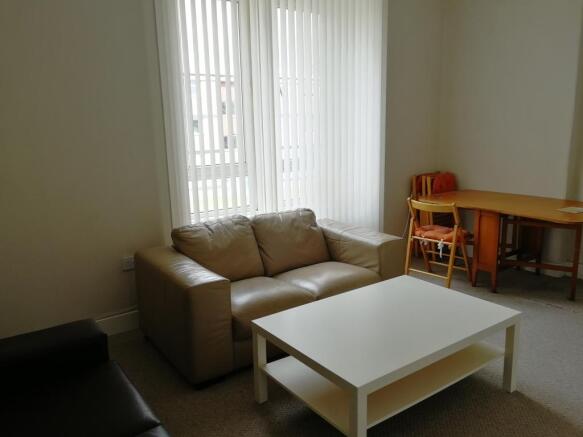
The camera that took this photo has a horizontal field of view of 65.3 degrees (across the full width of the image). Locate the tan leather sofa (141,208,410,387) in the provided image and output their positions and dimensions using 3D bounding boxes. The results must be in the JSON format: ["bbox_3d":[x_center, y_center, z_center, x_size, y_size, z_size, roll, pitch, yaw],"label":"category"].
[{"bbox_3d":[-0.114,0.398,3.283,1.700,0.800,0.880,-9,13,-35],"label":"tan leather sofa"}]

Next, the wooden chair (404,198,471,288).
[{"bbox_3d":[1.347,0.211,4.144,0.440,0.780,0.500,9,15,43],"label":"wooden chair"}]

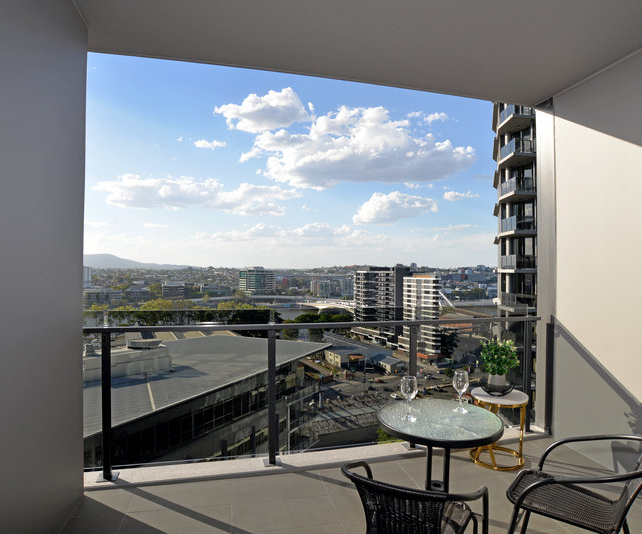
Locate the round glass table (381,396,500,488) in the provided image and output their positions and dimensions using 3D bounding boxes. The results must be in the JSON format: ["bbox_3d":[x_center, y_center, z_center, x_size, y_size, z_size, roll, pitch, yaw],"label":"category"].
[{"bbox_3d":[0.633,1.134,2.107,0.585,0.690,0.585,0,0,0],"label":"round glass table"}]

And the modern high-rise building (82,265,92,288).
[{"bbox_3d":[-535.629,25.970,909.895,26.000,50.000,26.000,0,0,-18],"label":"modern high-rise building"}]

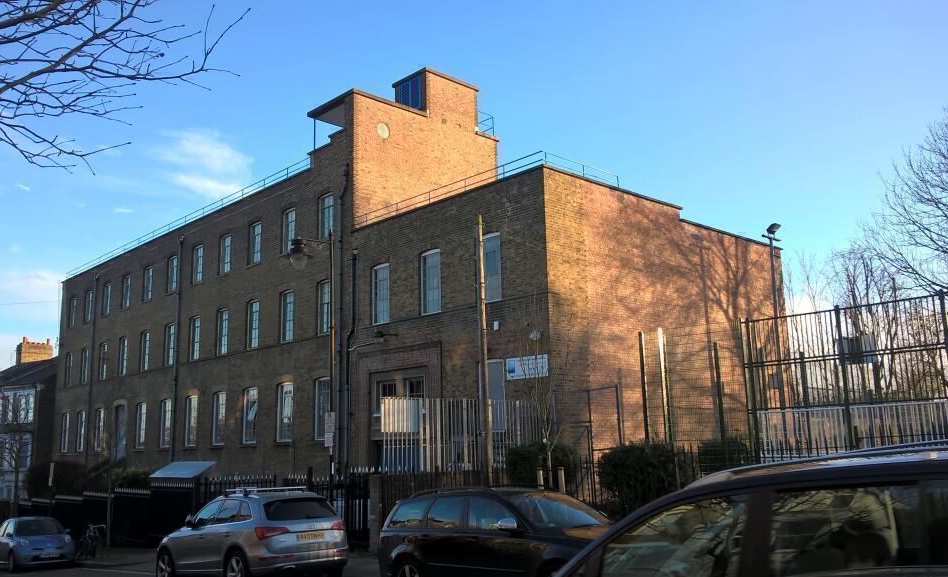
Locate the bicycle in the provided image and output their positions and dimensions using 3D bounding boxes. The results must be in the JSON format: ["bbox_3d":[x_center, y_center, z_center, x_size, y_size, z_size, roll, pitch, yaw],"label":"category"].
[{"bbox_3d":[-10.965,7.234,23.300,0.550,1.030,1.700,9,-15,-43],"label":"bicycle"}]

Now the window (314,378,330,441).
[{"bbox_3d":[-5.324,4.333,29.163,0.180,2.220,1.060,9,-15,-43],"label":"window"}]

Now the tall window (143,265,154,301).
[{"bbox_3d":[-16.564,-0.204,41.621,0.180,1.880,1.060,9,-15,-43],"label":"tall window"}]

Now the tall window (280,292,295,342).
[{"bbox_3d":[-7.290,1.112,31.816,0.150,2.040,1.000,9,-15,-44],"label":"tall window"}]

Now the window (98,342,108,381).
[{"bbox_3d":[-19.958,3.942,44.030,0.150,2.020,1.040,8,-14,-44],"label":"window"}]

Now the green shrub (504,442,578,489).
[{"bbox_3d":[1.344,3.975,15.970,1.150,1.800,1.500,9,-15,-43],"label":"green shrub"}]

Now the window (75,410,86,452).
[{"bbox_3d":[-21.862,7.955,45.439,0.150,2.180,1.070,8,-14,-44],"label":"window"}]

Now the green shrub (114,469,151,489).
[{"bbox_3d":[-12.747,7.412,30.377,1.000,1.500,1.600,9,-15,-43],"label":"green shrub"}]

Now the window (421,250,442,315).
[{"bbox_3d":[-1.309,-0.200,25.455,0.150,2.030,1.030,8,-14,-44],"label":"window"}]

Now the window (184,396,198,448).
[{"bbox_3d":[-12.427,5.863,36.041,0.150,2.200,1.070,8,-14,-44],"label":"window"}]

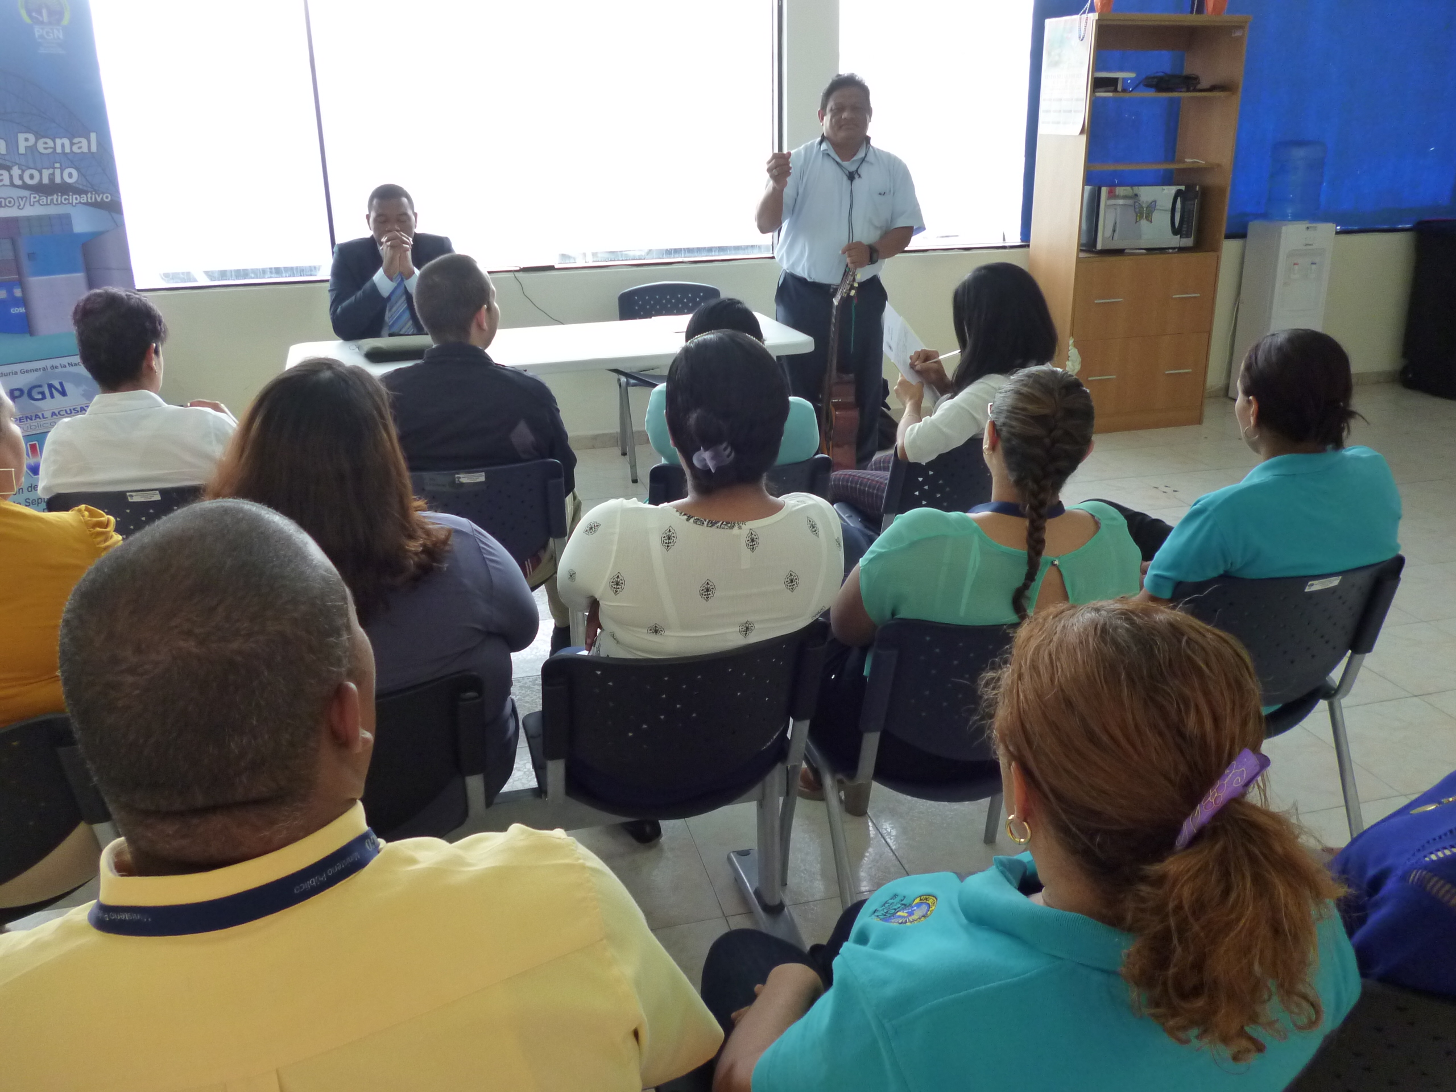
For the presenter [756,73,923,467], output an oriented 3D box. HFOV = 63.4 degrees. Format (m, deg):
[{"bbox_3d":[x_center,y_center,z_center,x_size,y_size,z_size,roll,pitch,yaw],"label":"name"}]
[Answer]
[{"bbox_3d":[0.425,-0.998,4.702,0.620,1.630,0.420,0,20,4],"label":"presenter"}]

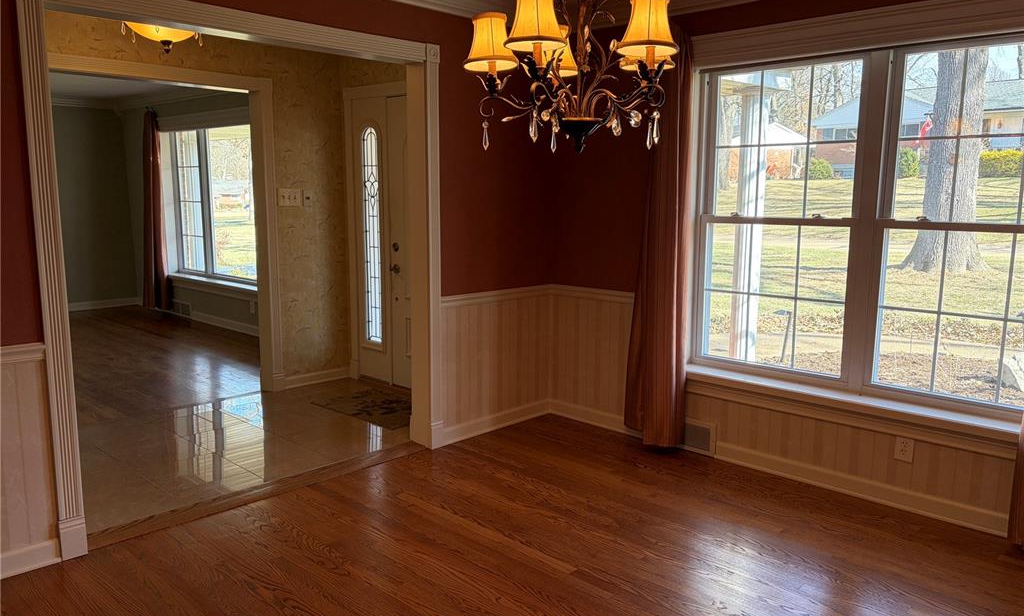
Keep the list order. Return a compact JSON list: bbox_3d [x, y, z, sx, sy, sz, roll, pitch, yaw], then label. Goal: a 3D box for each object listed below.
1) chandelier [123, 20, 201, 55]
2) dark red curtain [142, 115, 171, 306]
[{"bbox_3d":[-1.737,-1.445,3.854,0.435,0.332,0.435,9,12,43],"label":"chandelier"},{"bbox_3d":[-4.077,-1.090,8.730,0.529,2.238,0.133,9,12,43],"label":"dark red curtain"}]

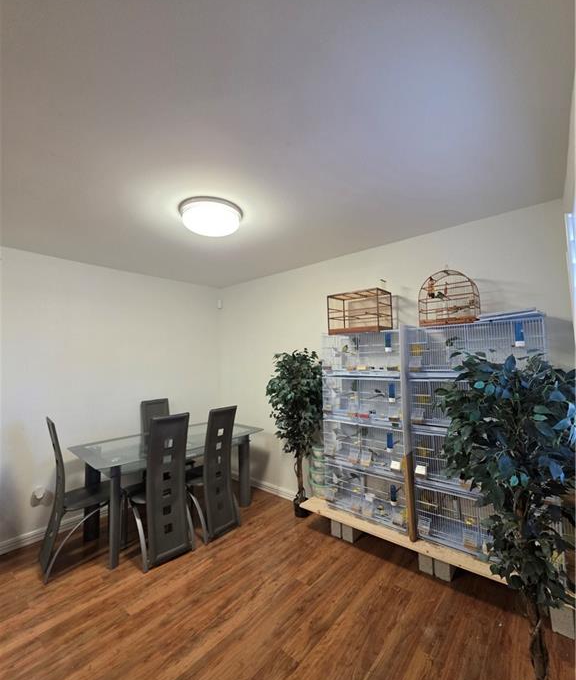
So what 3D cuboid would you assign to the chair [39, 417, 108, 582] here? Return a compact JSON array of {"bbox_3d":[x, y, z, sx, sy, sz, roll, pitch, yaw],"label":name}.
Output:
[{"bbox_3d":[-1.604,1.122,2.259,0.380,1.045,0.480,-4,-5,42],"label":"chair"}]

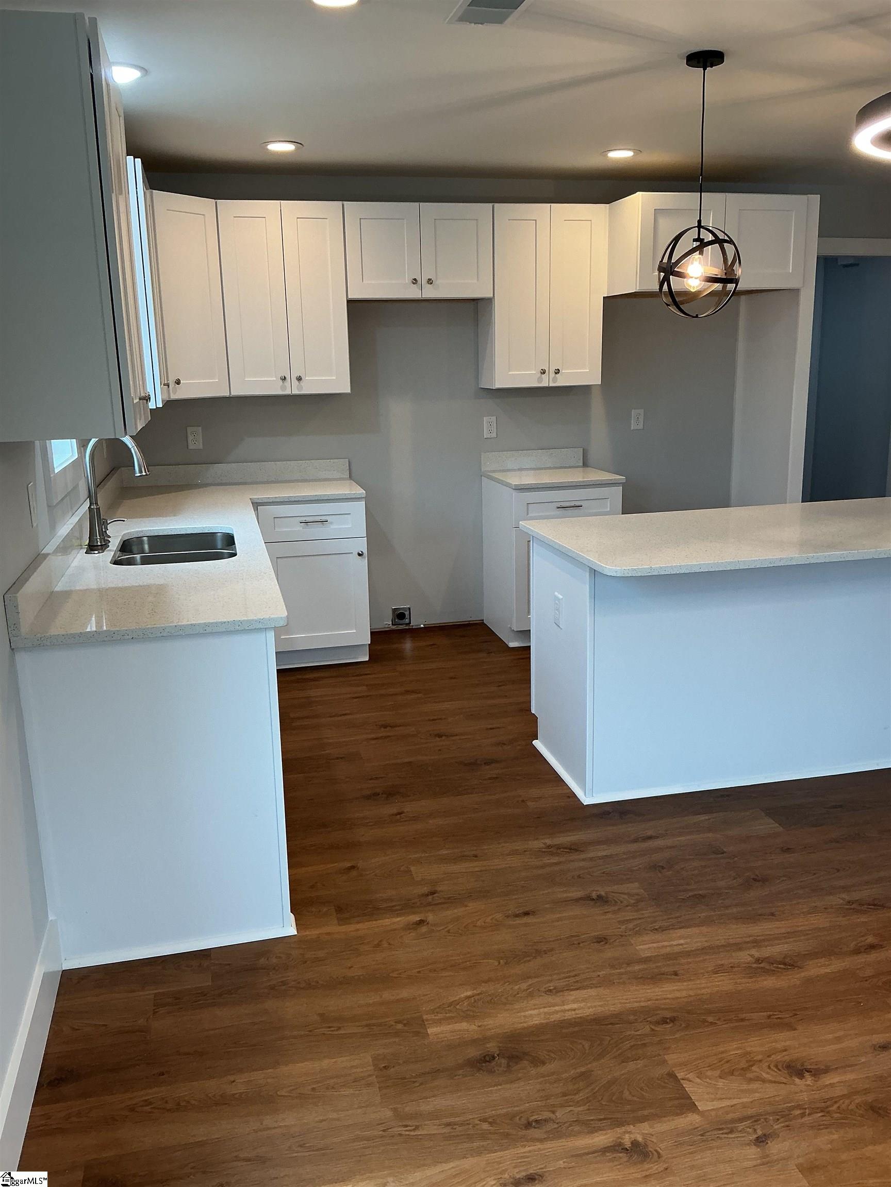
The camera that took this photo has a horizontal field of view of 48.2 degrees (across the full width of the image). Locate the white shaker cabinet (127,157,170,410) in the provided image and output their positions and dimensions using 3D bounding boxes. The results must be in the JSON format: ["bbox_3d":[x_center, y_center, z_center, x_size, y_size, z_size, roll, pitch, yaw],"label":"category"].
[{"bbox_3d":[-1.371,-1.266,4.178,0.324,0.922,0.710,-4,14,-12],"label":"white shaker cabinet"}]

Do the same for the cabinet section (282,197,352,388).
[{"bbox_3d":[-0.681,-1.507,5.138,0.304,0.921,0.324,-4,14,-13],"label":"cabinet section"}]

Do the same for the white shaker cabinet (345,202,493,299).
[{"bbox_3d":[-0.162,-1.771,5.194,0.765,0.458,0.324,-4,14,-12],"label":"white shaker cabinet"}]

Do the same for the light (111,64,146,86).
[{"bbox_3d":[-1.056,-1.676,3.226,0.185,0.030,0.185,-4,14,-12],"label":"light"}]

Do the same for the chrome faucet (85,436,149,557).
[{"bbox_3d":[-1.164,-0.369,3.527,0.238,0.412,0.180,-4,14,-12],"label":"chrome faucet"}]

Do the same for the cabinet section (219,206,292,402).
[{"bbox_3d":[-0.977,-1.484,5.071,0.306,0.921,0.324,-4,14,-13],"label":"cabinet section"}]

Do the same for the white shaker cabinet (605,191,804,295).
[{"bbox_3d":[1.312,-1.835,5.313,0.921,0.454,0.711,-4,14,-12],"label":"white shaker cabinet"}]

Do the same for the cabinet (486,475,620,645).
[{"bbox_3d":[0.591,-0.217,5.565,0.625,0.895,0.635,-4,14,-12],"label":"cabinet"}]

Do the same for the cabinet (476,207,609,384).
[{"bbox_3d":[0.517,-1.596,5.394,0.617,0.922,0.324,-4,14,-12],"label":"cabinet"}]

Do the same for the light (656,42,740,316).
[{"bbox_3d":[0.839,-1.326,3.271,0.280,0.812,0.280,-4,14,-12],"label":"light"}]

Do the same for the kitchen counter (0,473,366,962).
[{"bbox_3d":[-0.779,0.126,4.053,1.220,0.980,3.040,-4,14,-12],"label":"kitchen counter"}]

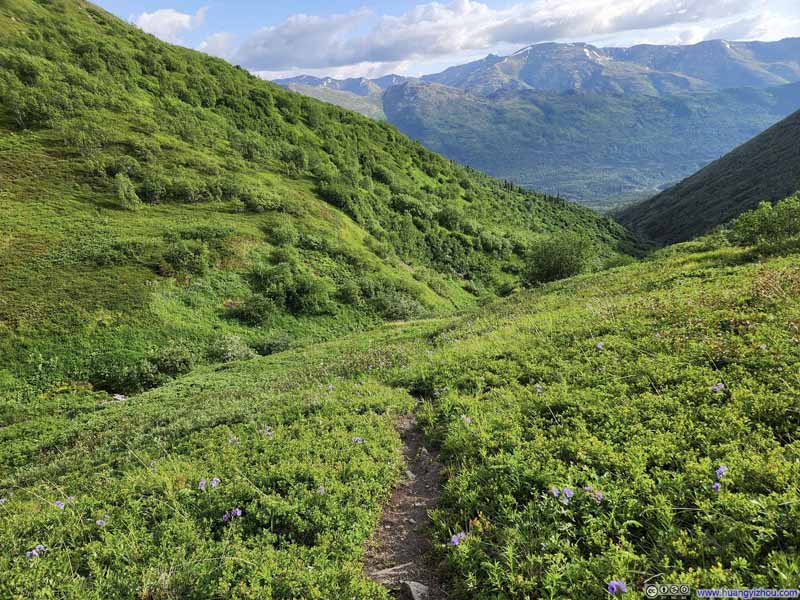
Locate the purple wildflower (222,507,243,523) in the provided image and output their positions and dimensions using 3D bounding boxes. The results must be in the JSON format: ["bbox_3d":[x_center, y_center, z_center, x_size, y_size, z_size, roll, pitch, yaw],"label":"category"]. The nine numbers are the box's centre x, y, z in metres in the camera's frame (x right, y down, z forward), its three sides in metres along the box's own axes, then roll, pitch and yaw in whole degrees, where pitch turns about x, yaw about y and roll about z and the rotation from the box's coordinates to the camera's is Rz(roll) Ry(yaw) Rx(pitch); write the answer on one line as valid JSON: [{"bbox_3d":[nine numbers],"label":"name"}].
[{"bbox_3d":[-0.977,1.251,3.100,0.117,0.079,0.087,0,16,0],"label":"purple wildflower"}]

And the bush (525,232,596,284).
[{"bbox_3d":[10.203,-2.527,34.000,4.478,3.761,3.806,0,16,0],"label":"bush"}]

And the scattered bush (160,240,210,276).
[{"bbox_3d":[-15.739,-3.045,39.000,3.669,2.562,3.119,0,16,0],"label":"scattered bush"}]

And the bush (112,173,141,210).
[{"bbox_3d":[-24.185,-9.595,47.000,2.476,3.360,2.228,0,16,0],"label":"bush"}]

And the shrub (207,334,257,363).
[{"bbox_3d":[-9.828,2.829,31.000,2.916,1.502,2.333,0,16,0],"label":"shrub"}]

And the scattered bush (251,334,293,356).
[{"bbox_3d":[-7.978,2.856,33.000,2.608,1.357,2.086,0,16,0],"label":"scattered bush"}]

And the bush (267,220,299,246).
[{"bbox_3d":[-10.169,-5.755,46.000,2.770,2.183,2.493,0,16,0],"label":"bush"}]

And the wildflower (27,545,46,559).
[{"bbox_3d":[-1.983,1.372,2.900,0.109,0.065,0.082,0,16,0],"label":"wildflower"}]

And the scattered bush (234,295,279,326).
[{"bbox_3d":[-9.787,0.643,36.000,3.116,1.869,2.648,0,16,0],"label":"scattered bush"}]

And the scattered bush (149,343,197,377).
[{"bbox_3d":[-12.413,3.246,29.000,2.619,1.707,2.226,0,16,0],"label":"scattered bush"}]

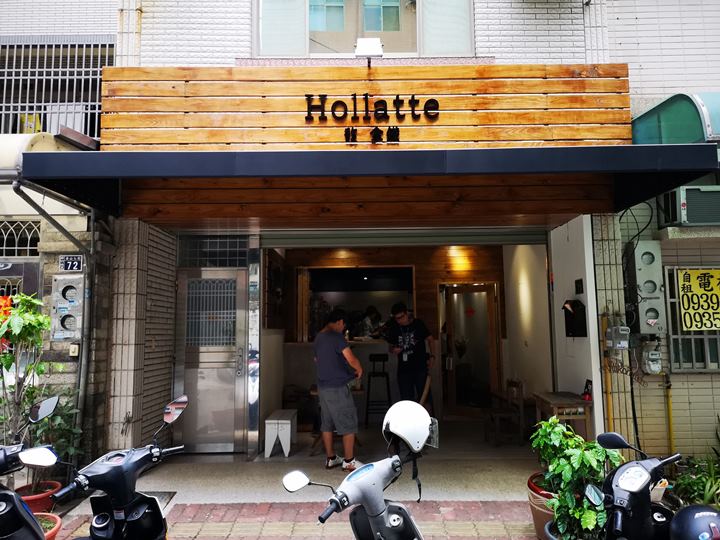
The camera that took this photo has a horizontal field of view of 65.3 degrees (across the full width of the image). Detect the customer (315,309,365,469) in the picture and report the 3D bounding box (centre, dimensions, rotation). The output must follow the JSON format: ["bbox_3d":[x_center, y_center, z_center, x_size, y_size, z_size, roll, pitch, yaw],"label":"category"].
[{"bbox_3d":[-0.226,1.259,6.048,0.420,1.687,0.500,6,-9,-45],"label":"customer"}]

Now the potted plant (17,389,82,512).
[{"bbox_3d":[-2.479,1.480,4.566,0.500,1.030,0.440,-1,-6,0],"label":"potted plant"}]

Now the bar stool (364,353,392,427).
[{"bbox_3d":[0.276,1.826,8.530,0.420,1.101,0.420,-1,-6,0],"label":"bar stool"}]

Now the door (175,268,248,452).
[{"bbox_3d":[-1.694,1.014,6.439,0.844,2.082,0.100,-1,-6,0],"label":"door"}]

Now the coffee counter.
[{"bbox_3d":[-0.194,1.810,9.075,2.044,1.263,0.550,-1,-6,0],"label":"coffee counter"}]

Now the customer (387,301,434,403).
[{"bbox_3d":[0.606,1.281,6.749,0.520,1.781,0.400,-3,-7,17],"label":"customer"}]

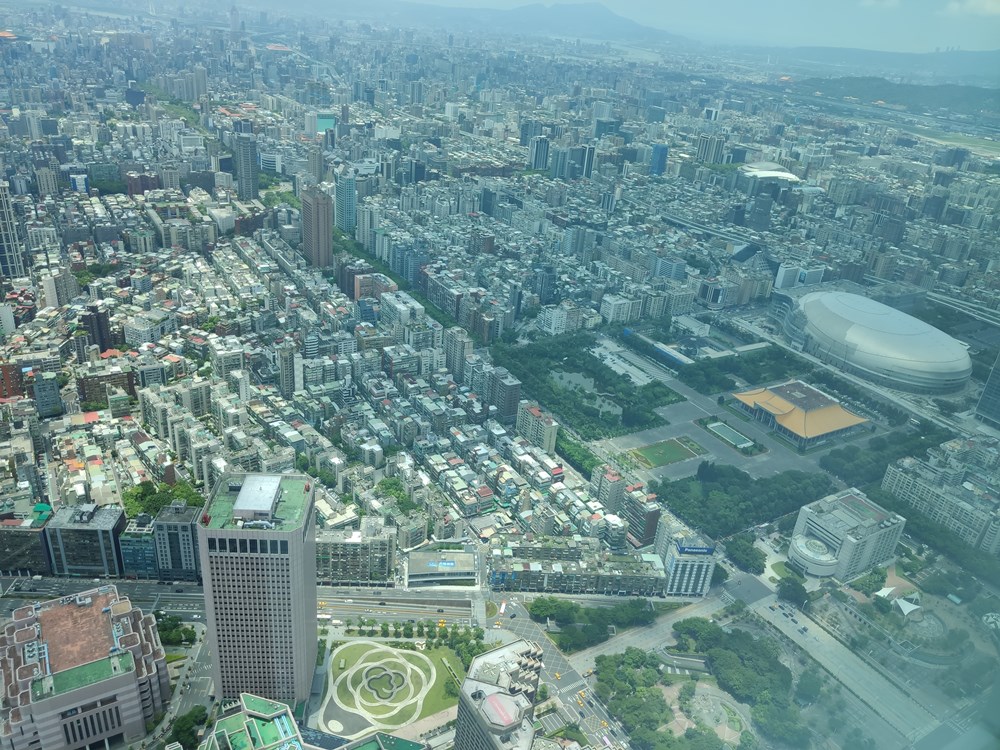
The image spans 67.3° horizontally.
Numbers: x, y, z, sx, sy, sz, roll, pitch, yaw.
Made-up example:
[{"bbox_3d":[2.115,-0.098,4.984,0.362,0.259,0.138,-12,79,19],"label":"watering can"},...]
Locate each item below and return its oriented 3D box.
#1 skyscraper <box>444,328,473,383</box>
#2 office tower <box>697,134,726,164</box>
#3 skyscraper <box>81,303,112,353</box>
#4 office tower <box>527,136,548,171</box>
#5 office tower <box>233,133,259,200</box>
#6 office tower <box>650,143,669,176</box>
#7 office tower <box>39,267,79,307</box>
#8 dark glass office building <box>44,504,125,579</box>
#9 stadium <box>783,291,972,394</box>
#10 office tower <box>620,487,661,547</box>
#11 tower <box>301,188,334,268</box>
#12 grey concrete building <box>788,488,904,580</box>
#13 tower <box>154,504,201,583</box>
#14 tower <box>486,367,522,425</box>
[{"bbox_3d":[-46.920,-22.610,848.170,12.910,57.470,44.290,-10,30,-30],"label":"skyscraper"},{"bbox_3d":[670.730,-717.180,2388.010,39.360,82.370,69.230,-10,30,-29],"label":"office tower"},{"bbox_3d":[-441.990,-51.670,824.840,26.470,52.150,22.000,-11,31,-31],"label":"skyscraper"},{"bbox_3d":[105.230,-597.030,2029.920,40.910,77.990,30.270,-10,30,-30],"label":"office tower"},{"bbox_3d":[-480.480,-389.010,1420.840,34.000,128.000,30.000,-9,30,-28],"label":"office tower"},{"bbox_3d":[440.200,-592.530,2081.480,26.260,84.580,27.710,-10,30,-29],"label":"office tower"},{"bbox_3d":[-540.370,-105.030,927.770,14.730,43.740,39.460,9,26,6],"label":"office tower"},{"bbox_3d":[-287.740,116.750,527.070,42.830,44.830,23.540,3,26,-7],"label":"dark glass office building"},{"bbox_3d":[511.550,-56.310,1017.470,186.000,64.000,252.000,-9,30,-27],"label":"stadium"},{"bbox_3d":[112.000,116.280,613.730,17.000,40.000,31.500,-9,30,-28],"label":"office tower"},{"bbox_3d":[-279.360,-223.380,1149.150,27.870,109.870,57.810,-10,30,-30],"label":"tower"},{"bbox_3d":[283.620,132.490,621.190,83.930,40.100,50.570,-10,30,-30],"label":"grey concrete building"},{"bbox_3d":[-225.750,118.450,527.690,25.500,52.000,18.500,2,26,-7],"label":"tower"},{"bbox_3d":[4.470,21.200,776.920,16.600,51.030,31.640,-10,30,-30],"label":"tower"}]

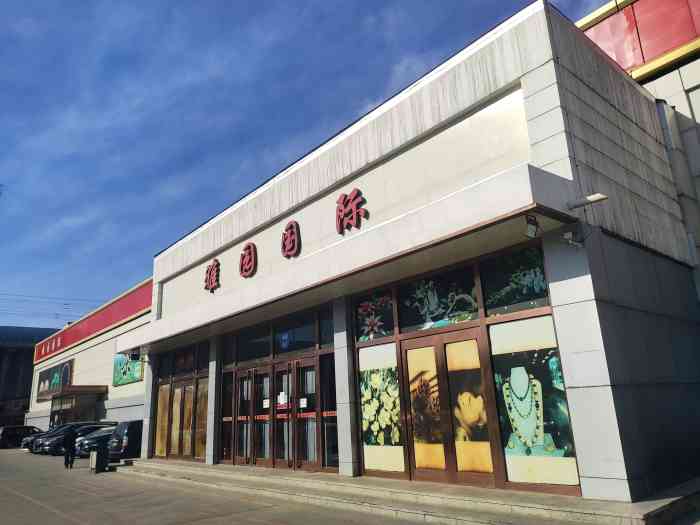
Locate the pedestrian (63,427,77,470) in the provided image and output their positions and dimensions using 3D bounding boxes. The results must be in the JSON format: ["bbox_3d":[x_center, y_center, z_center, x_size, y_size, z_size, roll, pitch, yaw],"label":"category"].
[{"bbox_3d":[-10.816,7.135,20.303,0.480,1.570,0.320,11,-21,-39],"label":"pedestrian"}]

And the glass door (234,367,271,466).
[{"bbox_3d":[-2.689,4.231,14.464,0.100,2.592,1.922,11,-21,-39],"label":"glass door"}]

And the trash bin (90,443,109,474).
[{"bbox_3d":[-8.645,6.709,18.121,0.420,0.980,0.520,11,-21,-39],"label":"trash bin"}]

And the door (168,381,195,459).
[{"bbox_3d":[-5.617,5.291,17.561,0.100,2.567,1.897,11,-21,-39],"label":"door"}]

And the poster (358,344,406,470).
[{"bbox_3d":[0.628,2.895,10.565,0.030,2.418,1.116,11,-21,-39],"label":"poster"}]

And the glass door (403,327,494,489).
[{"bbox_3d":[1.693,2.572,9.354,0.100,2.567,1.872,11,-21,-39],"label":"glass door"}]

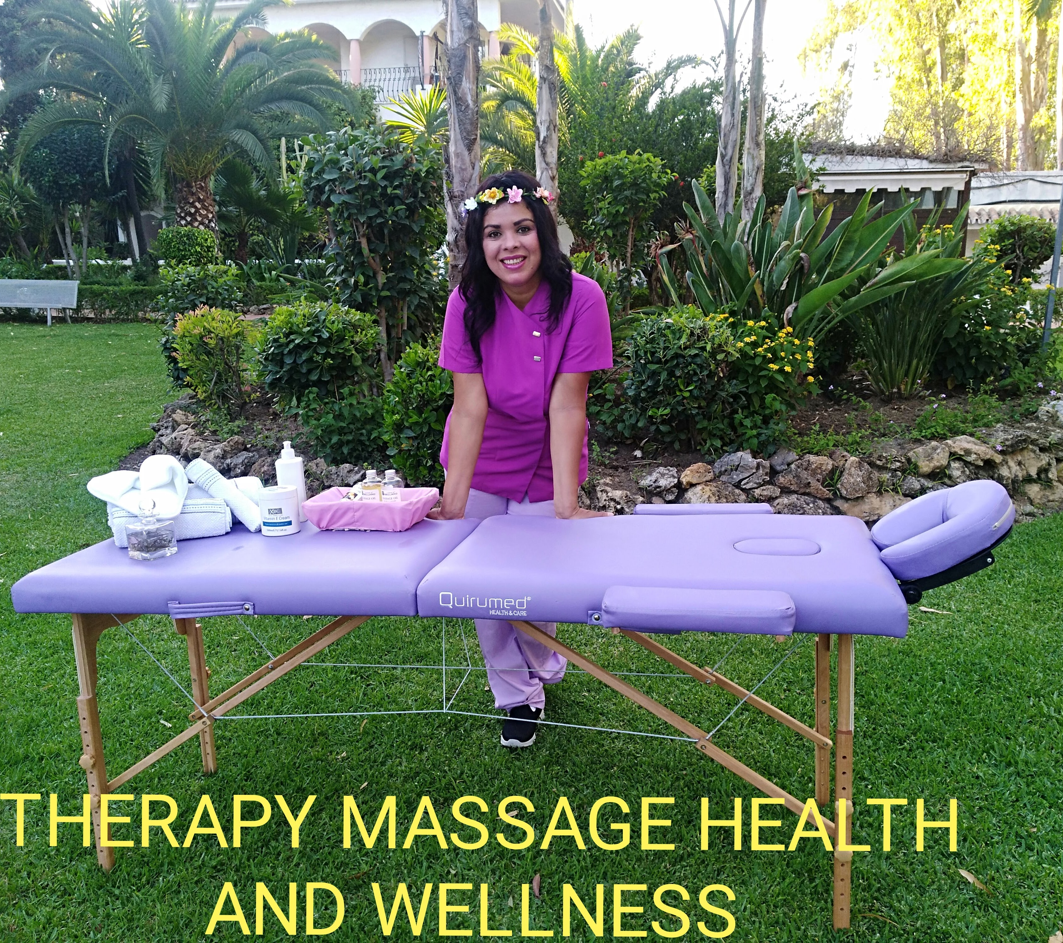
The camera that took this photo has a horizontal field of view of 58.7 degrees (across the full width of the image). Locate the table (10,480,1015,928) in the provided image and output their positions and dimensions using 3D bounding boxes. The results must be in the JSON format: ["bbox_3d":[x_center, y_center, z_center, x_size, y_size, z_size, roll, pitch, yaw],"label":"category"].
[{"bbox_3d":[-0.035,0.471,2.204,2.105,0.862,0.800,0,10,12],"label":"table"}]

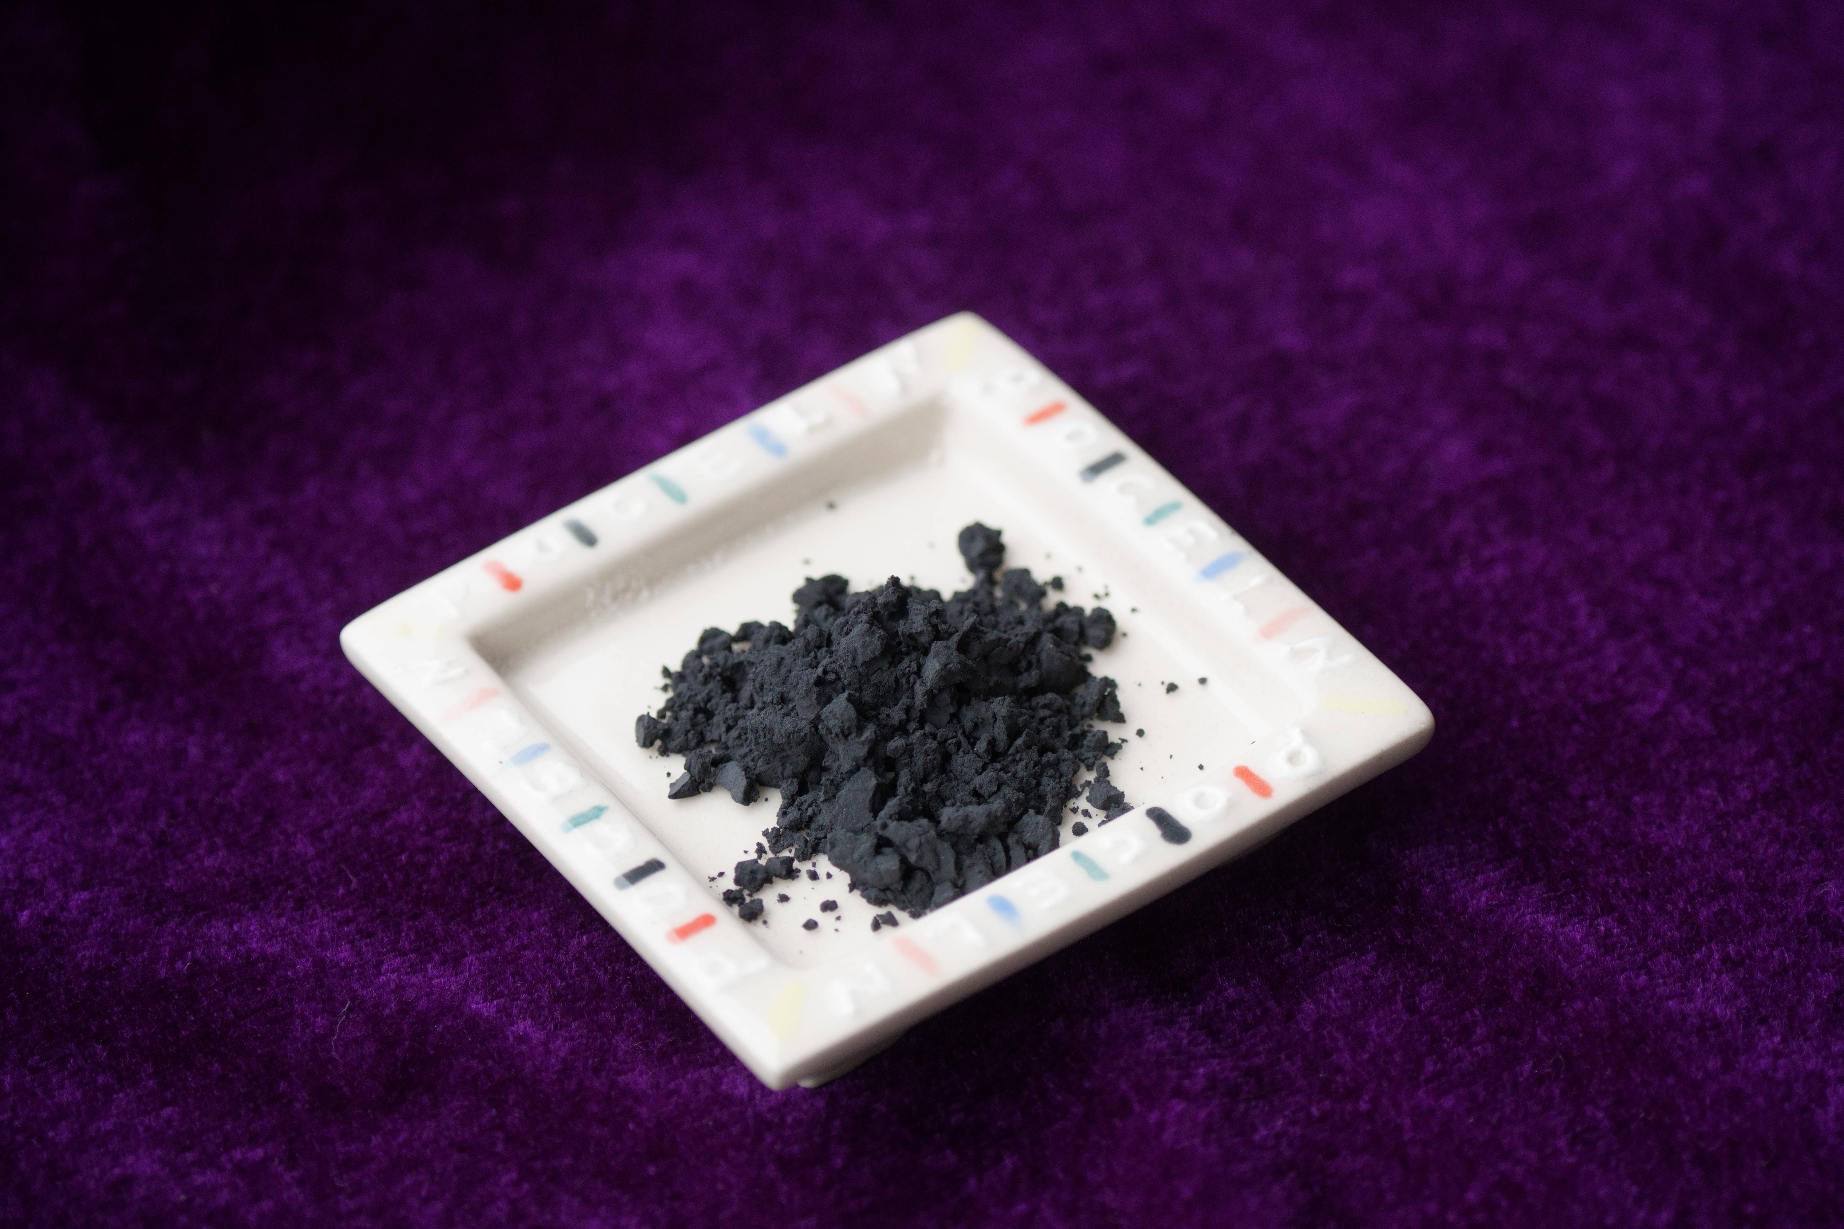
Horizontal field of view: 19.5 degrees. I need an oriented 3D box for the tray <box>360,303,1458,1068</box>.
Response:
[{"bbox_3d":[-0.004,0.009,0.546,0.080,0.013,0.080,-27,47,-24],"label":"tray"}]

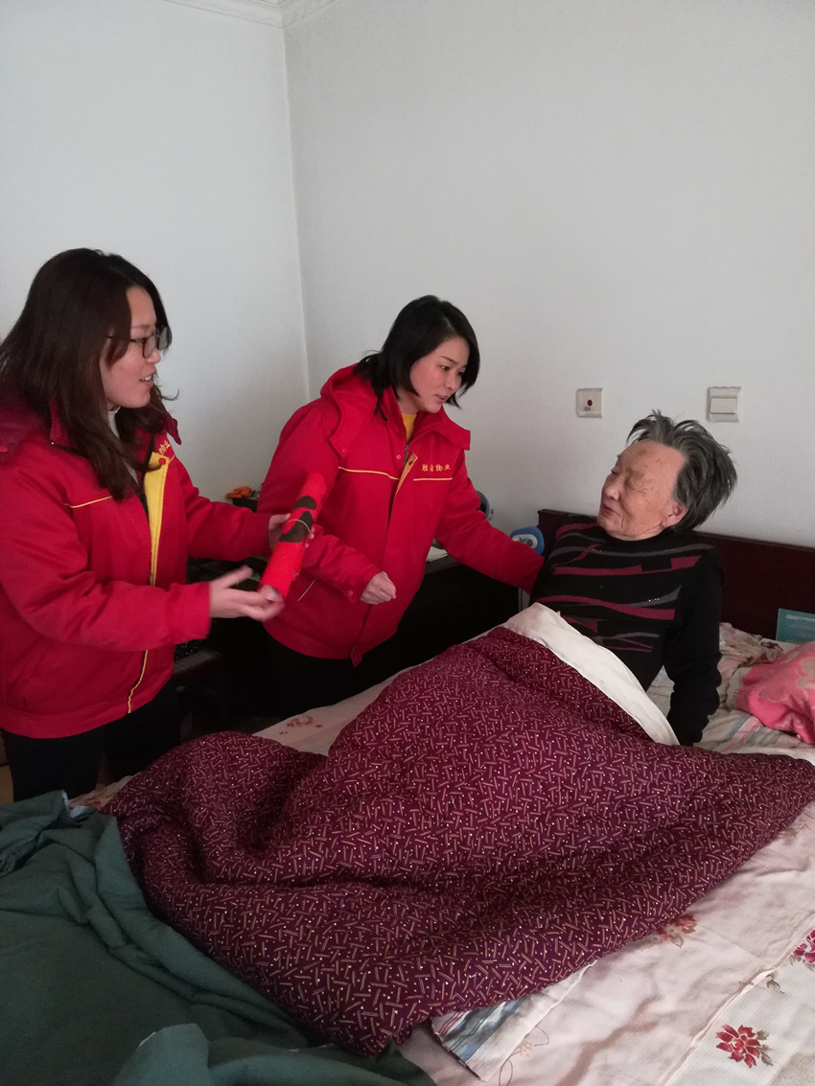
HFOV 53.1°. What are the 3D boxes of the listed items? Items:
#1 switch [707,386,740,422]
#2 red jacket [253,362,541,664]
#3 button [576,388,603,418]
[{"bbox_3d":[0.830,-0.363,2.143,0.012,0.086,0.086,-14,19,-39],"label":"switch"},{"bbox_3d":[-0.030,-0.059,1.967,0.640,0.680,0.440,-13,30,-35],"label":"red jacket"},{"bbox_3d":[0.549,-0.421,2.461,0.012,0.086,0.086,-14,19,-39],"label":"button"}]

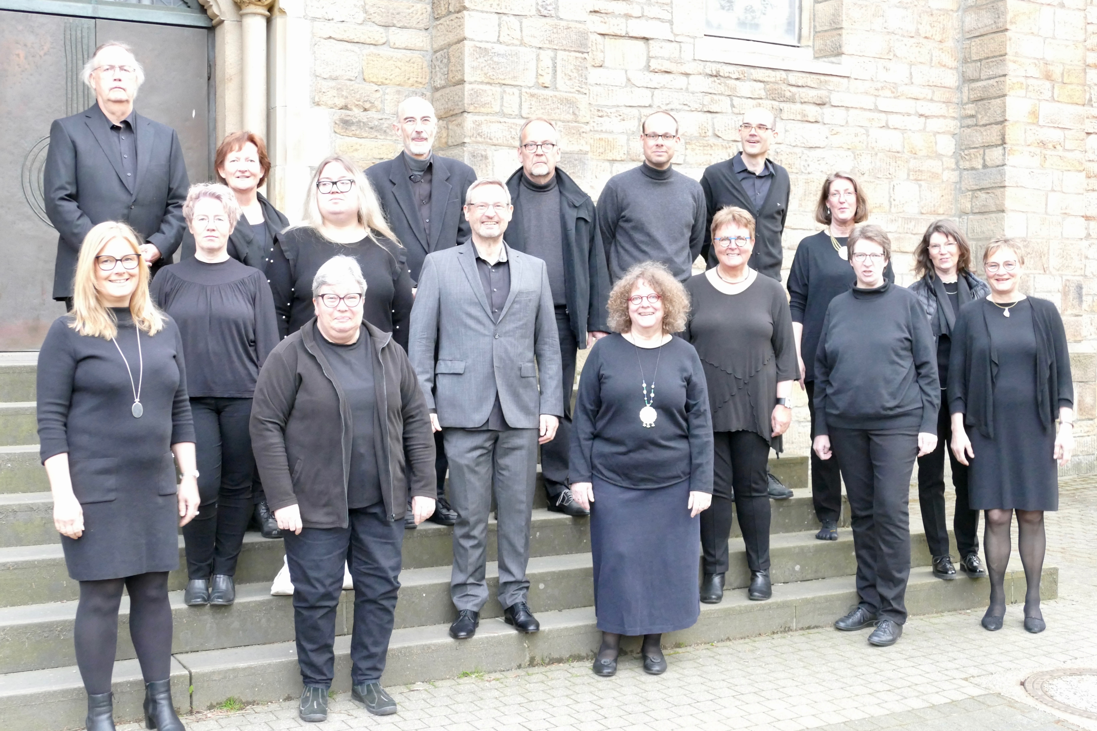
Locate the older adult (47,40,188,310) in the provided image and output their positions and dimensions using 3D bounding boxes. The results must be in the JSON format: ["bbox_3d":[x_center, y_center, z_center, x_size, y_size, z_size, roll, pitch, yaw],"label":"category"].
[{"bbox_3d":[-1.742,-0.391,5.648,0.560,1.810,0.400,-1,2,-32],"label":"older adult"}]

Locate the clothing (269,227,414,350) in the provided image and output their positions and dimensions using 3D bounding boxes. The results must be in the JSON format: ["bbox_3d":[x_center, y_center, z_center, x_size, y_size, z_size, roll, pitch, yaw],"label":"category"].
[{"bbox_3d":[-0.807,-0.204,5.440,0.540,0.668,0.360,0,2,-10],"label":"clothing"}]

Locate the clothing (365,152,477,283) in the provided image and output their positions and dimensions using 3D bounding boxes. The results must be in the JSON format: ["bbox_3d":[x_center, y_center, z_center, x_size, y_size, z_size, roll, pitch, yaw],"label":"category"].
[{"bbox_3d":[-0.552,-0.562,6.080,0.520,0.760,0.300,-1,2,-17],"label":"clothing"}]

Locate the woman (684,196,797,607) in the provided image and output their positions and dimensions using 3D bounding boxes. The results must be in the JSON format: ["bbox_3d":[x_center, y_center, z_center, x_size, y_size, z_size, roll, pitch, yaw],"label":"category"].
[{"bbox_3d":[0.812,0.155,6.078,0.520,1.679,0.360,0,2,8],"label":"woman"}]

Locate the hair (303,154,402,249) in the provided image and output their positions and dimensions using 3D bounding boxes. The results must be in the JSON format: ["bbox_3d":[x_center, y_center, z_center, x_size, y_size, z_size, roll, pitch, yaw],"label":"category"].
[{"bbox_3d":[-0.776,-0.641,5.460,0.360,0.370,0.260,-1,2,-12],"label":"hair"}]

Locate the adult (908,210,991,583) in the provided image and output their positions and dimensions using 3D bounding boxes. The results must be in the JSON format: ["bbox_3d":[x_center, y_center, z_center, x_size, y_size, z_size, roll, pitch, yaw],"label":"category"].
[{"bbox_3d":[1.888,0.162,6.620,0.460,1.670,0.300,0,2,9],"label":"adult"}]

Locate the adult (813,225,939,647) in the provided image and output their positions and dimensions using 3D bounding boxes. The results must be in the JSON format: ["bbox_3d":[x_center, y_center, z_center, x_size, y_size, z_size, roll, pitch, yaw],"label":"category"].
[{"bbox_3d":[1.384,0.271,5.917,0.530,1.723,0.400,1,2,22],"label":"adult"}]

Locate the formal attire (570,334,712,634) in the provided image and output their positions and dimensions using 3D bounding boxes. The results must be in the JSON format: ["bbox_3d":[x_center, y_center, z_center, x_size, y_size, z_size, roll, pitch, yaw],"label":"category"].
[{"bbox_3d":[0.358,0.463,5.398,0.540,1.157,0.380,0,2,0],"label":"formal attire"}]

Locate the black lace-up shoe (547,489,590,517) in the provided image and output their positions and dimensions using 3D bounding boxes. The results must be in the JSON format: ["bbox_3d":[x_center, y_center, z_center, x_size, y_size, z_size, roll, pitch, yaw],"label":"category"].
[{"bbox_3d":[0.110,0.601,6.233,0.105,0.115,0.280,-2,3,-37],"label":"black lace-up shoe"}]

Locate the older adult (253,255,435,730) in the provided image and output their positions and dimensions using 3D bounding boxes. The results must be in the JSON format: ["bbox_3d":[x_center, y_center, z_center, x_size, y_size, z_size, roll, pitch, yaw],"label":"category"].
[{"bbox_3d":[-0.719,0.414,4.910,0.600,1.580,0.370,-1,2,-19],"label":"older adult"}]

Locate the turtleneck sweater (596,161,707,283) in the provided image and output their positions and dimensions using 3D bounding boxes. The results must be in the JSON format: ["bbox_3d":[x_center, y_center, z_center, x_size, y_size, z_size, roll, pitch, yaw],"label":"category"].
[{"bbox_3d":[0.483,-0.650,6.560,0.530,0.660,0.310,0,2,-8],"label":"turtleneck sweater"}]

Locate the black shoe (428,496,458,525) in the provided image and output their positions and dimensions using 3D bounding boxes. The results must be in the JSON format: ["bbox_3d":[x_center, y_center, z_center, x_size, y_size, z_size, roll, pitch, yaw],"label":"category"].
[{"bbox_3d":[-0.489,0.610,6.032,0.110,0.120,0.290,-1,2,-28],"label":"black shoe"}]

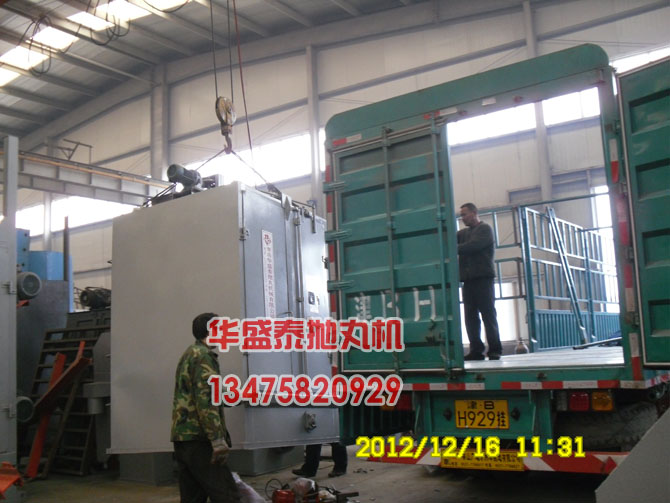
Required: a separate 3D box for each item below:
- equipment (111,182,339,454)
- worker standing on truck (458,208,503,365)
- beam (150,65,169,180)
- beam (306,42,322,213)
[{"bbox_3d":[-1.076,0.772,6.793,1.611,2.270,1.533,-10,-15,30],"label":"equipment"},{"bbox_3d":[1.567,0.333,7.400,0.420,1.710,0.520,3,-9,-33],"label":"worker standing on truck"},{"bbox_3d":[-5.477,-0.787,21.364,0.500,10.726,0.280,-8,-9,33],"label":"beam"},{"bbox_3d":[-0.478,-0.922,18.016,0.180,9.661,0.300,-8,-9,33],"label":"beam"}]

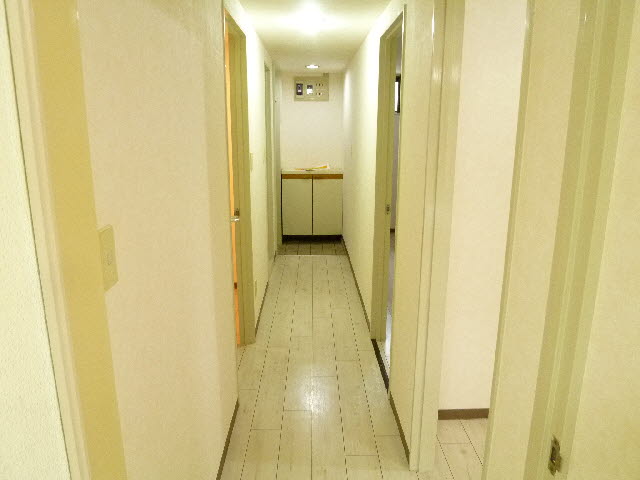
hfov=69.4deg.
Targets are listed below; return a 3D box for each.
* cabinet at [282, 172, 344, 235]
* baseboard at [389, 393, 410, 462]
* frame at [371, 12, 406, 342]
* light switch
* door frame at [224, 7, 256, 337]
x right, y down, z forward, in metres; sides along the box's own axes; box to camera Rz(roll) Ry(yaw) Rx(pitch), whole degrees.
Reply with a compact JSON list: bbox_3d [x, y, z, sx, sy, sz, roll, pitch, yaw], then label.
[{"bbox_3d":[-0.093,-0.499,6.214,0.782,0.819,0.400,0,14,-1],"label":"cabinet"},{"bbox_3d":[0.388,0.904,2.271,0.012,0.075,0.501,0,14,-1],"label":"baseboard"},{"bbox_3d":[0.423,-0.175,2.647,0.120,1.976,0.789,0,14,-1],"label":"frame"},{"bbox_3d":[-0.416,0.038,0.906,0.011,0.121,0.061,0,14,-1],"label":"light switch"},{"bbox_3d":[-0.497,-0.177,2.650,0.120,1.976,0.782,0,14,-1],"label":"door frame"}]

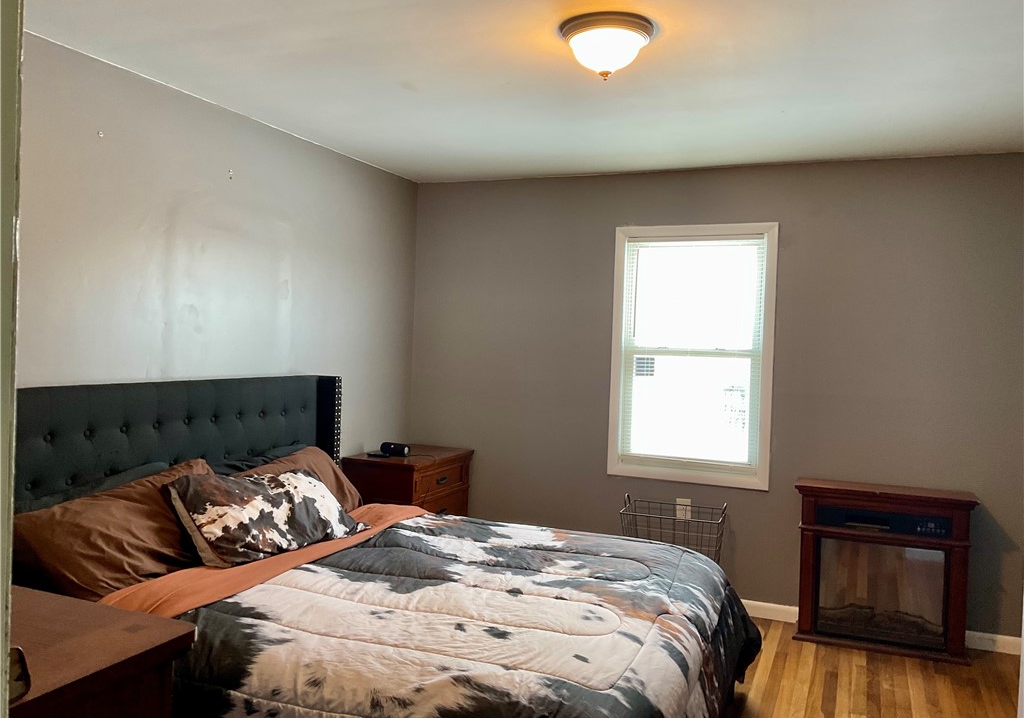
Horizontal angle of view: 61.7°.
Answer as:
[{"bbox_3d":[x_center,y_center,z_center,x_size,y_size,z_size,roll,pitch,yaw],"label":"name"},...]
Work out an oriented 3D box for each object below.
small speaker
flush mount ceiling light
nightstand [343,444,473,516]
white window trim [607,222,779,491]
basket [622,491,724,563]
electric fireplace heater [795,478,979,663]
[{"bbox_3d":[-0.656,0.517,4.882,0.172,0.070,0.070,2,1,31],"label":"small speaker"},{"bbox_3d":[0.299,-0.968,2.727,0.302,0.160,0.302,2,1,0],"label":"flush mount ceiling light"},{"bbox_3d":[-0.593,0.942,4.997,0.457,0.777,0.758,2,1,22],"label":"nightstand"},{"bbox_3d":[1.001,-0.025,4.791,0.896,1.430,0.100,2,1,22],"label":"white window trim"},{"bbox_3d":[0.857,1.062,4.565,0.520,0.640,0.390,2,1,22],"label":"basket"},{"bbox_3d":[1.825,1.032,4.244,0.812,0.772,0.295,2,1,22],"label":"electric fireplace heater"}]

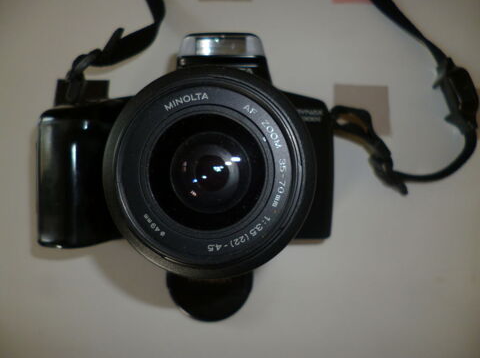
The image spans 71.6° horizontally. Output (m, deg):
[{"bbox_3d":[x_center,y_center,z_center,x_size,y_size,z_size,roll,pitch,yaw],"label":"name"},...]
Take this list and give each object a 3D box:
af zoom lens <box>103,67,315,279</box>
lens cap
[{"bbox_3d":[-0.009,-0.003,0.117,0.063,0.055,0.063,0,91,0],"label":"af zoom lens"},{"bbox_3d":[-0.018,0.060,0.200,0.052,0.009,0.052,0,89,1],"label":"lens cap"}]

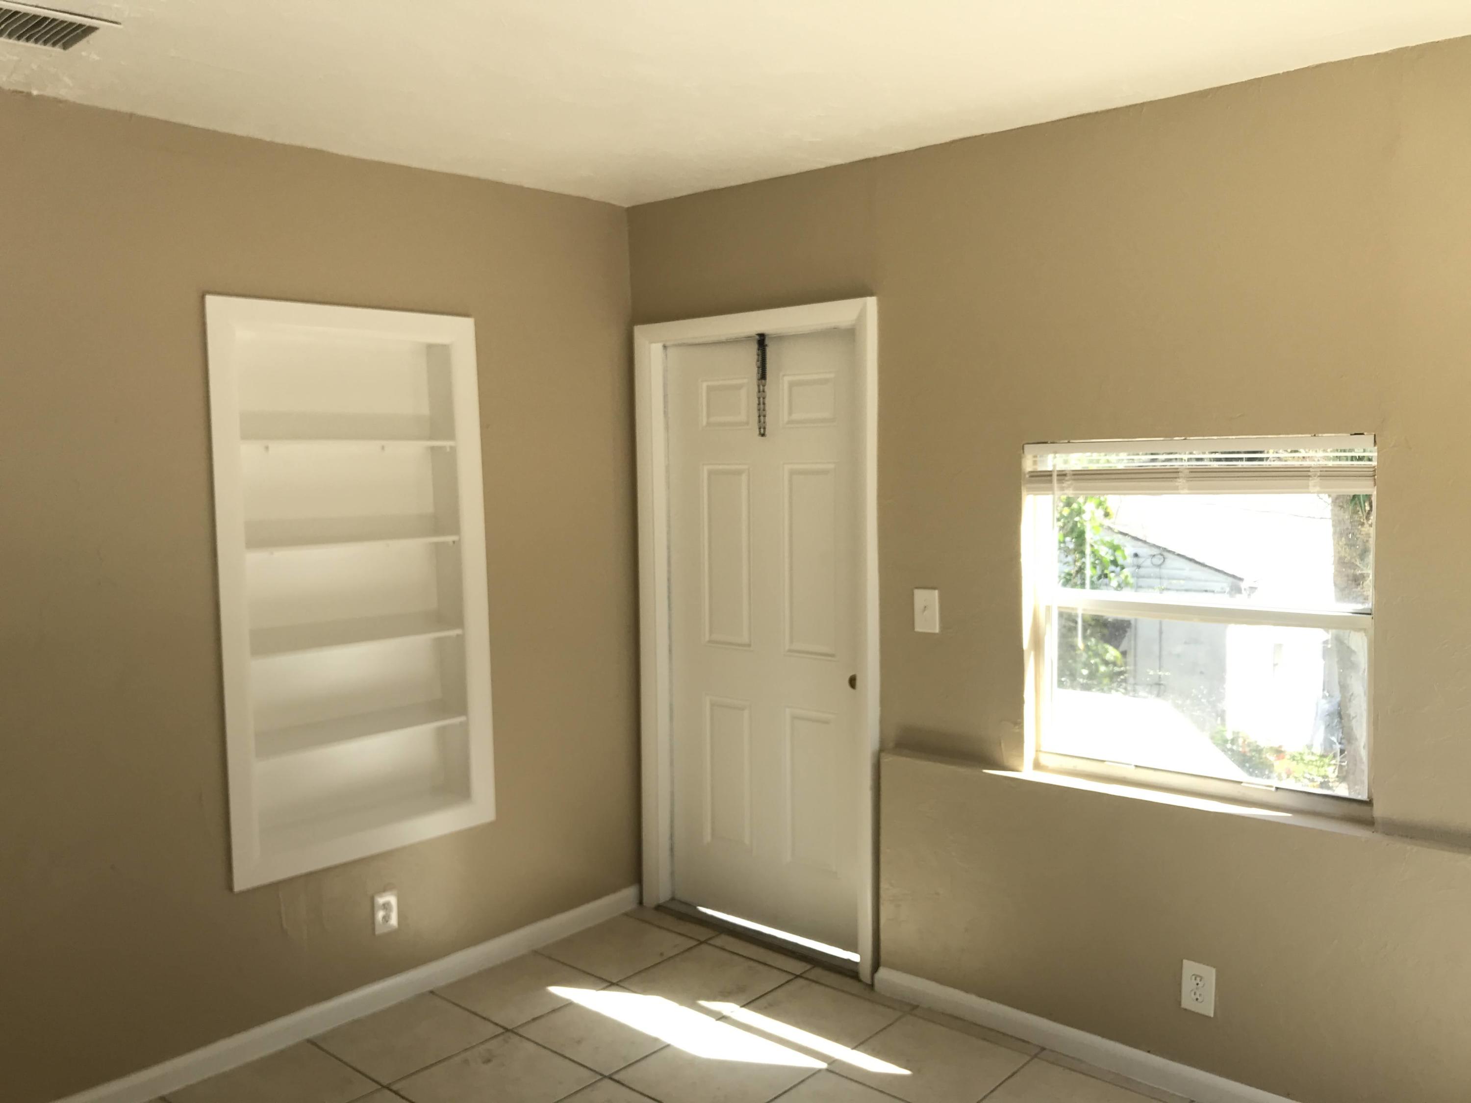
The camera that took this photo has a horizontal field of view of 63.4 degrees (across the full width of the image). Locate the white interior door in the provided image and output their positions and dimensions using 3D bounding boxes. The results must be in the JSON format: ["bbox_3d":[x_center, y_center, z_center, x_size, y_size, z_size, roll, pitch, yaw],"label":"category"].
[{"bbox_3d":[0.108,0.279,3.928,0.895,1.972,0.045,3,6,41],"label":"white interior door"}]

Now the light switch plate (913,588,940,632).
[{"bbox_3d":[0.558,0.173,3.466,0.080,0.124,0.015,3,6,41],"label":"light switch plate"}]

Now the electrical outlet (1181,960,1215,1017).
[{"bbox_3d":[1.153,1.087,2.961,0.080,0.124,0.008,3,6,41],"label":"electrical outlet"}]

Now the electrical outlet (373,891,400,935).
[{"bbox_3d":[-1.035,1.071,3.530,0.010,0.118,0.076,3,6,41],"label":"electrical outlet"}]

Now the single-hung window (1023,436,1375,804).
[{"bbox_3d":[1.164,0.154,3.033,0.869,0.880,0.090,3,6,41],"label":"single-hung window"}]

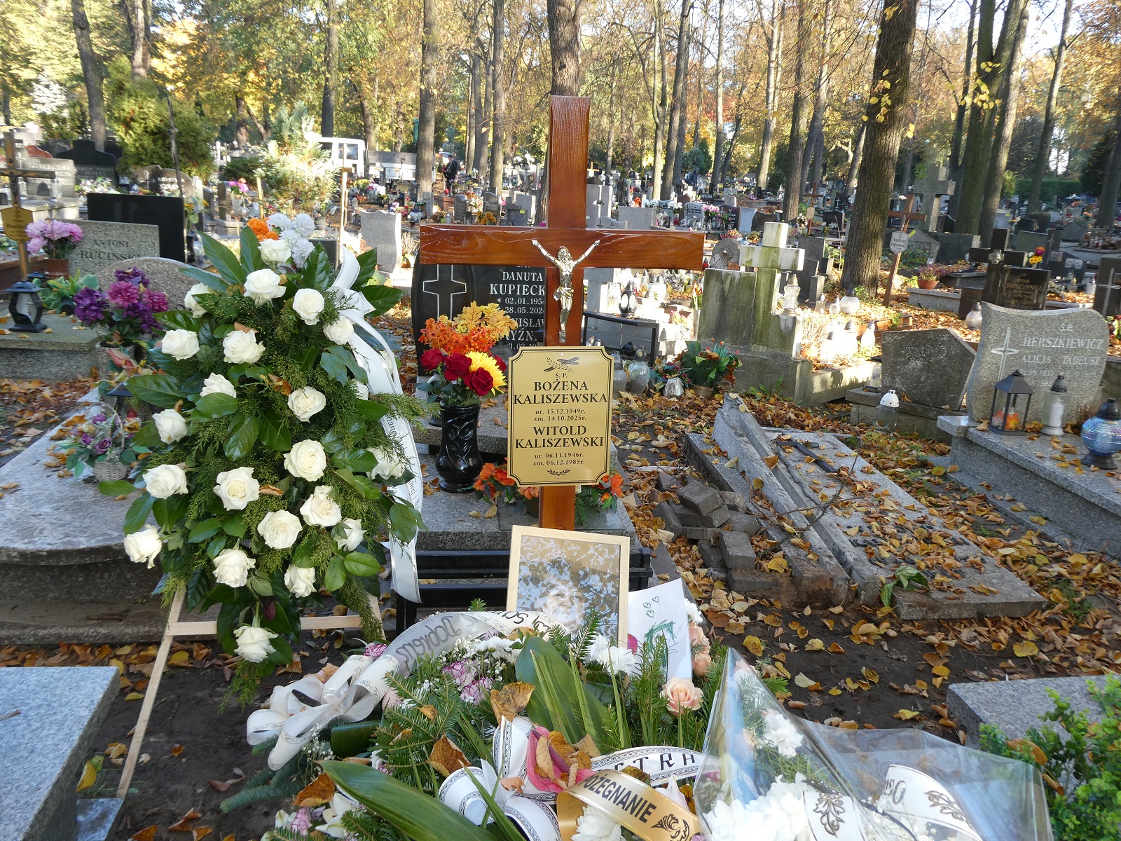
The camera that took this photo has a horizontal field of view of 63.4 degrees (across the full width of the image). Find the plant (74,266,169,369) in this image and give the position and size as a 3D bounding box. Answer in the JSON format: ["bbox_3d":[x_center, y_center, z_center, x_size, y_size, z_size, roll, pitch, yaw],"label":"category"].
[{"bbox_3d":[-2.051,-0.471,4.250,0.390,0.460,0.350,-3,17,-17],"label":"plant"}]

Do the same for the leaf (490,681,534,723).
[{"bbox_3d":[-0.082,0.481,1.550,0.075,0.060,0.035,1,16,5],"label":"leaf"}]

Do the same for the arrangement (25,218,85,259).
[{"bbox_3d":[-4.051,-1.460,7.270,0.413,0.319,0.359,-9,19,-29],"label":"arrangement"}]

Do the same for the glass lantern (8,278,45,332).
[{"bbox_3d":[-3.411,-0.735,5.800,0.155,0.335,0.155,-2,16,-12],"label":"glass lantern"}]

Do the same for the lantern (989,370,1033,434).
[{"bbox_3d":[2.109,-0.085,4.250,0.118,0.285,0.118,0,16,-5],"label":"lantern"}]

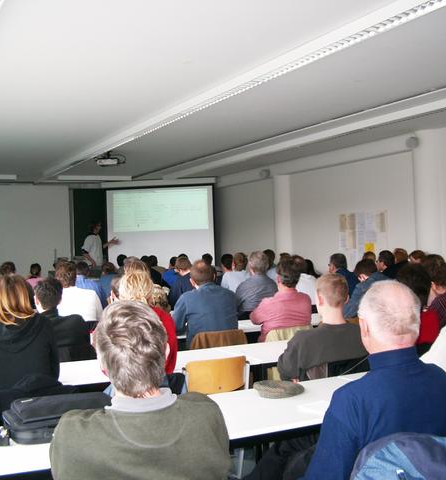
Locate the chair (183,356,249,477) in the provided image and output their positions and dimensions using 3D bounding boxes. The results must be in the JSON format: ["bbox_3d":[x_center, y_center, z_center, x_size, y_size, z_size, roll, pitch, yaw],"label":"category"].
[{"bbox_3d":[-0.130,1.095,4.110,0.440,0.810,0.500,-1,-1,-27],"label":"chair"}]

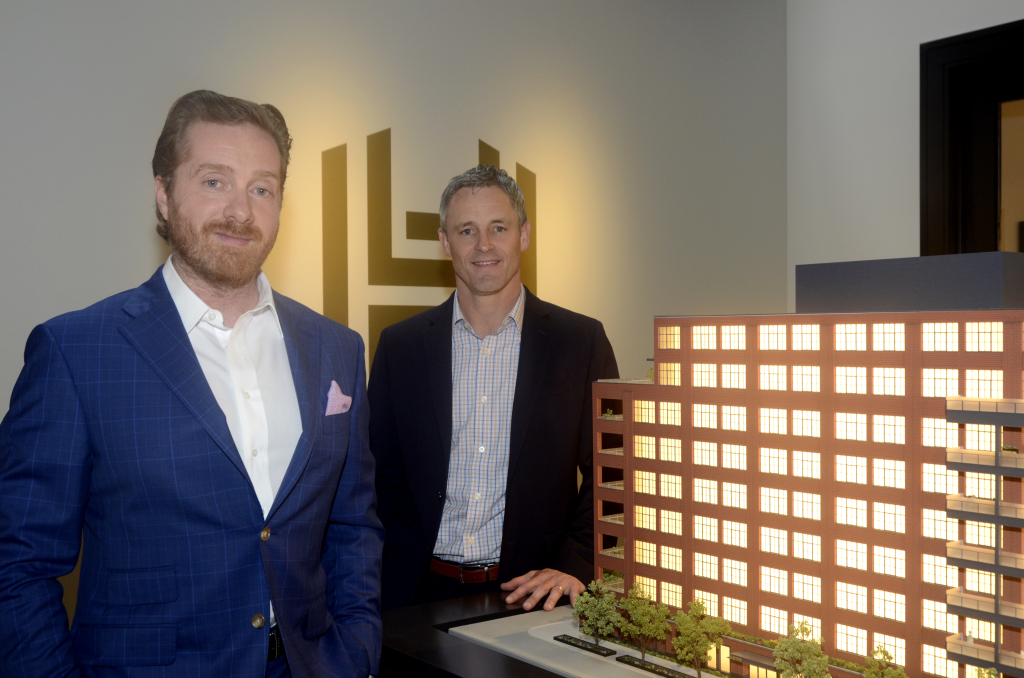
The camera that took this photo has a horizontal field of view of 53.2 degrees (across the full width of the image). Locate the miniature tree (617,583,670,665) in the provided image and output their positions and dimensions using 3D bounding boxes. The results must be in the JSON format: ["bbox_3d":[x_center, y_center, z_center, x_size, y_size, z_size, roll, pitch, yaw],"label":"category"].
[{"bbox_3d":[0.198,0.430,1.542,0.079,0.119,0.082,0,1,0],"label":"miniature tree"}]

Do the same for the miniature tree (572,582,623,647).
[{"bbox_3d":[0.135,0.436,1.620,0.077,0.106,0.079,0,1,0],"label":"miniature tree"}]

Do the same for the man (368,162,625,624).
[{"bbox_3d":[-0.025,0.573,2.012,0.530,1.840,0.400,0,1,9],"label":"man"}]

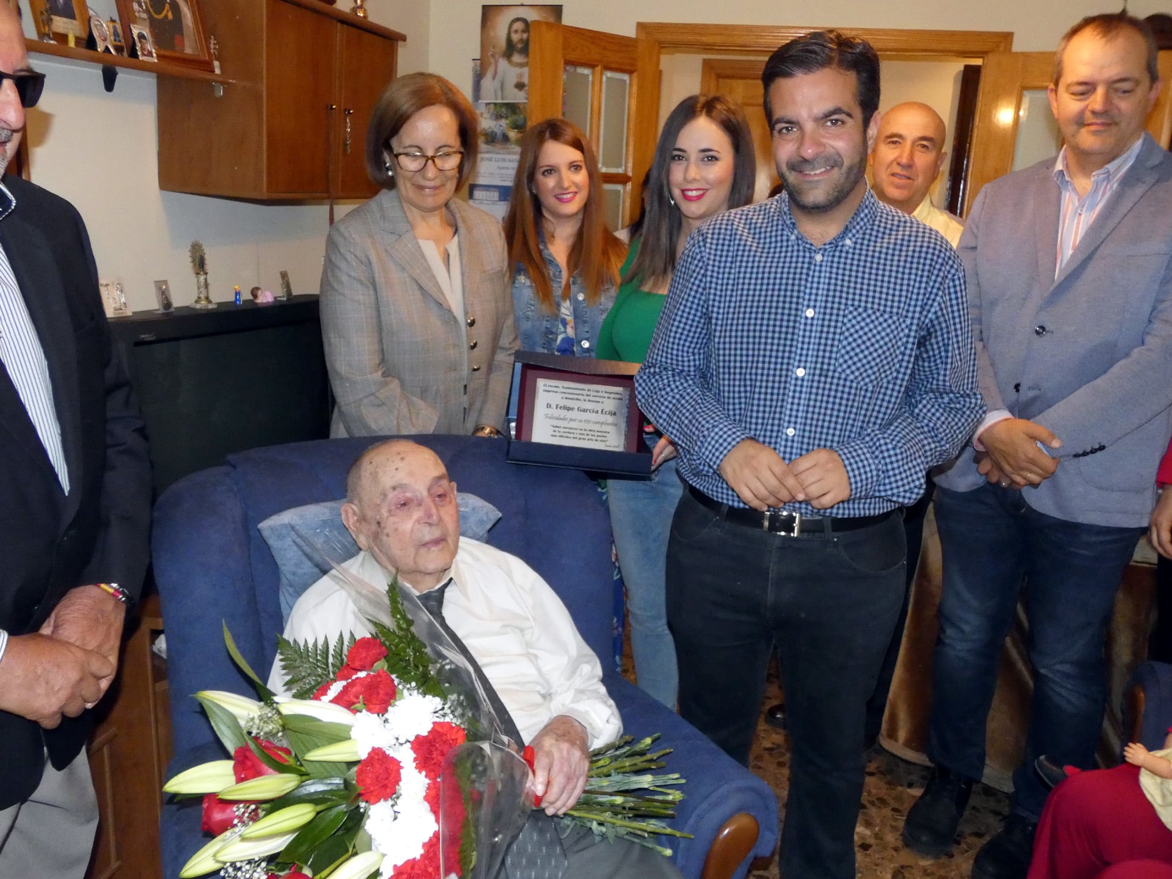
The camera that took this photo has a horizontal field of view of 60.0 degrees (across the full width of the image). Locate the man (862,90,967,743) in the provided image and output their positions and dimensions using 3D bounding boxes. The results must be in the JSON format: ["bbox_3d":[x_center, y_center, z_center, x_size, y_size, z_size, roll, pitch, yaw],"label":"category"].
[{"bbox_3d":[0.696,0.028,2.521,0.500,1.670,0.340,10,15,26],"label":"man"}]

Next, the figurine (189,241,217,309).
[{"bbox_3d":[-0.949,-0.407,2.509,0.048,0.162,0.052,10,15,25],"label":"figurine"}]

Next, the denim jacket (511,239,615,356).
[{"bbox_3d":[-0.081,-0.250,2.532,0.430,0.540,0.260,2,14,-7],"label":"denim jacket"}]

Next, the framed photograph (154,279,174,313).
[{"bbox_3d":[-0.990,-0.336,2.383,0.028,0.076,0.040,10,15,25],"label":"framed photograph"}]

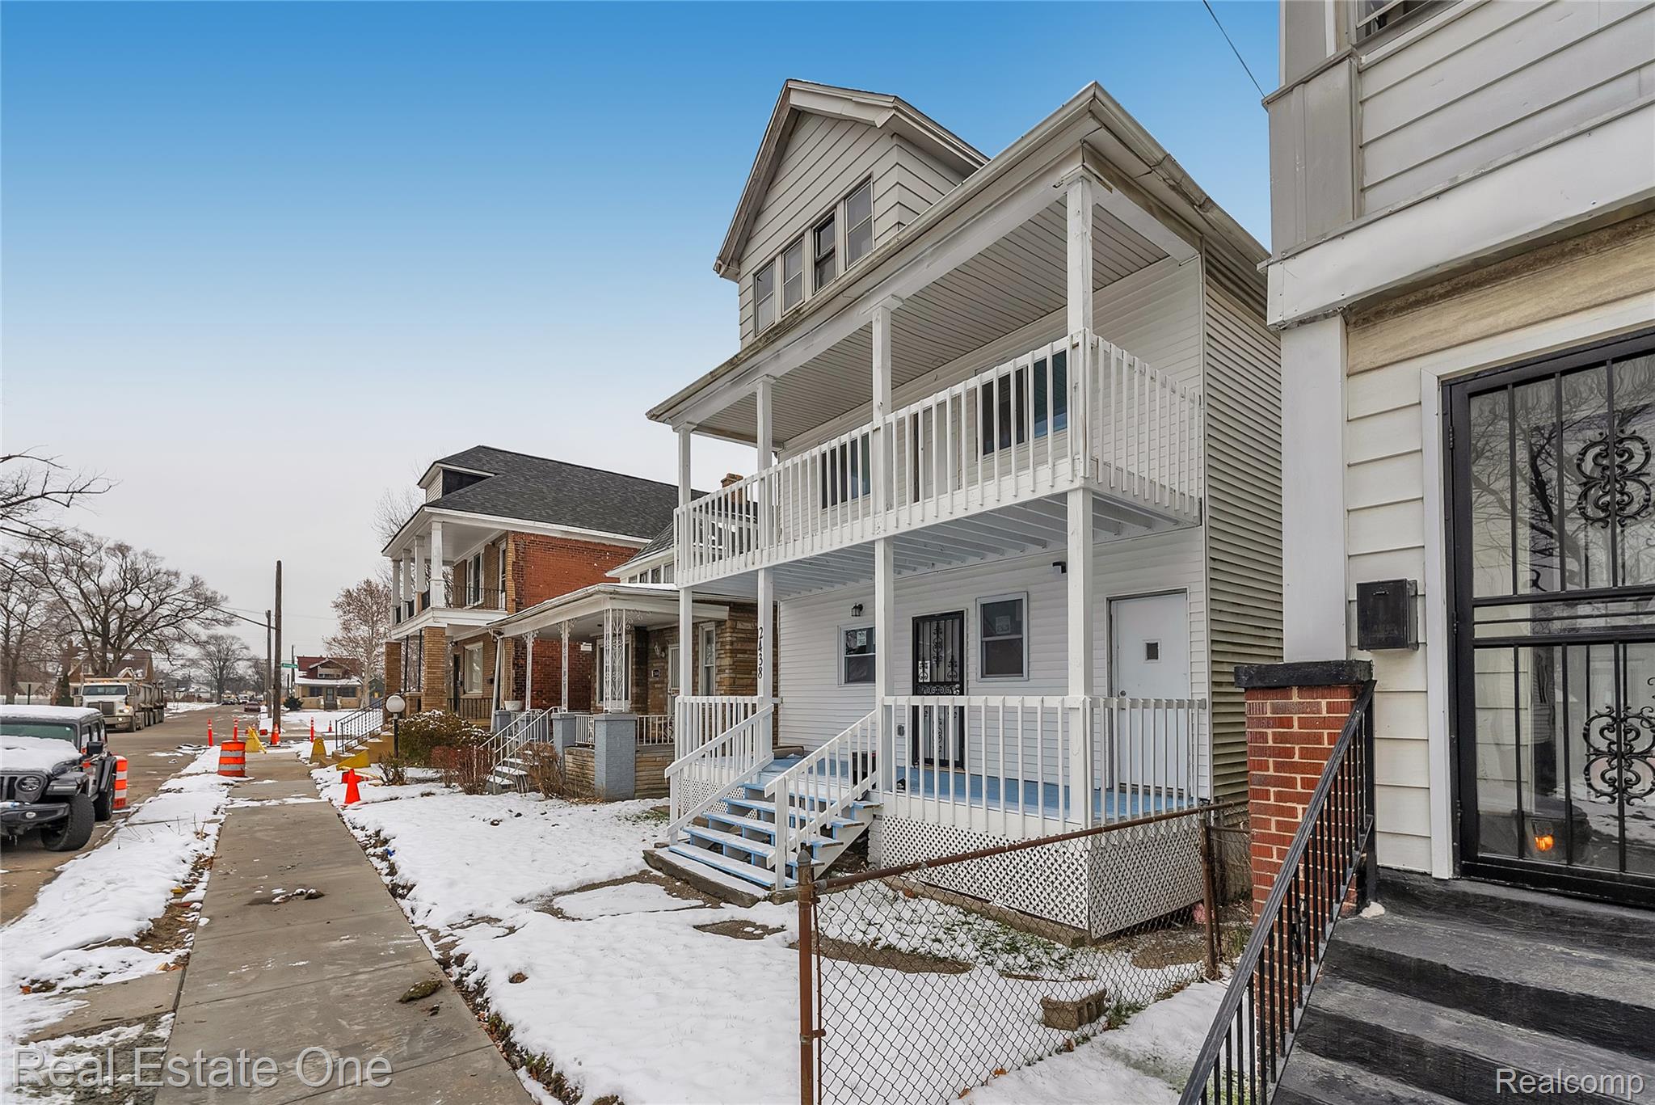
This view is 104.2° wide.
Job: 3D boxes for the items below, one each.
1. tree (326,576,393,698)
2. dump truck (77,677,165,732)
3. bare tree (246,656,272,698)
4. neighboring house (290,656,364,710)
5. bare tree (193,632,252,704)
[{"bbox_3d":[-54.152,10.546,75.000,8.300,15.200,8.300,8,-13,-36],"label":"tree"},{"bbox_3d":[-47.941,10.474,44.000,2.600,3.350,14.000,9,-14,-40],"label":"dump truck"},{"bbox_3d":[-107.690,23.895,122.000,5.000,8.400,5.000,10,-14,-42],"label":"bare tree"},{"bbox_3d":[-65.375,17.127,84.000,7.500,7.100,9.000,9,-14,-40],"label":"neighboring house"},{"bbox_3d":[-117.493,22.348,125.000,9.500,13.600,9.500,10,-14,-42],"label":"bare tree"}]

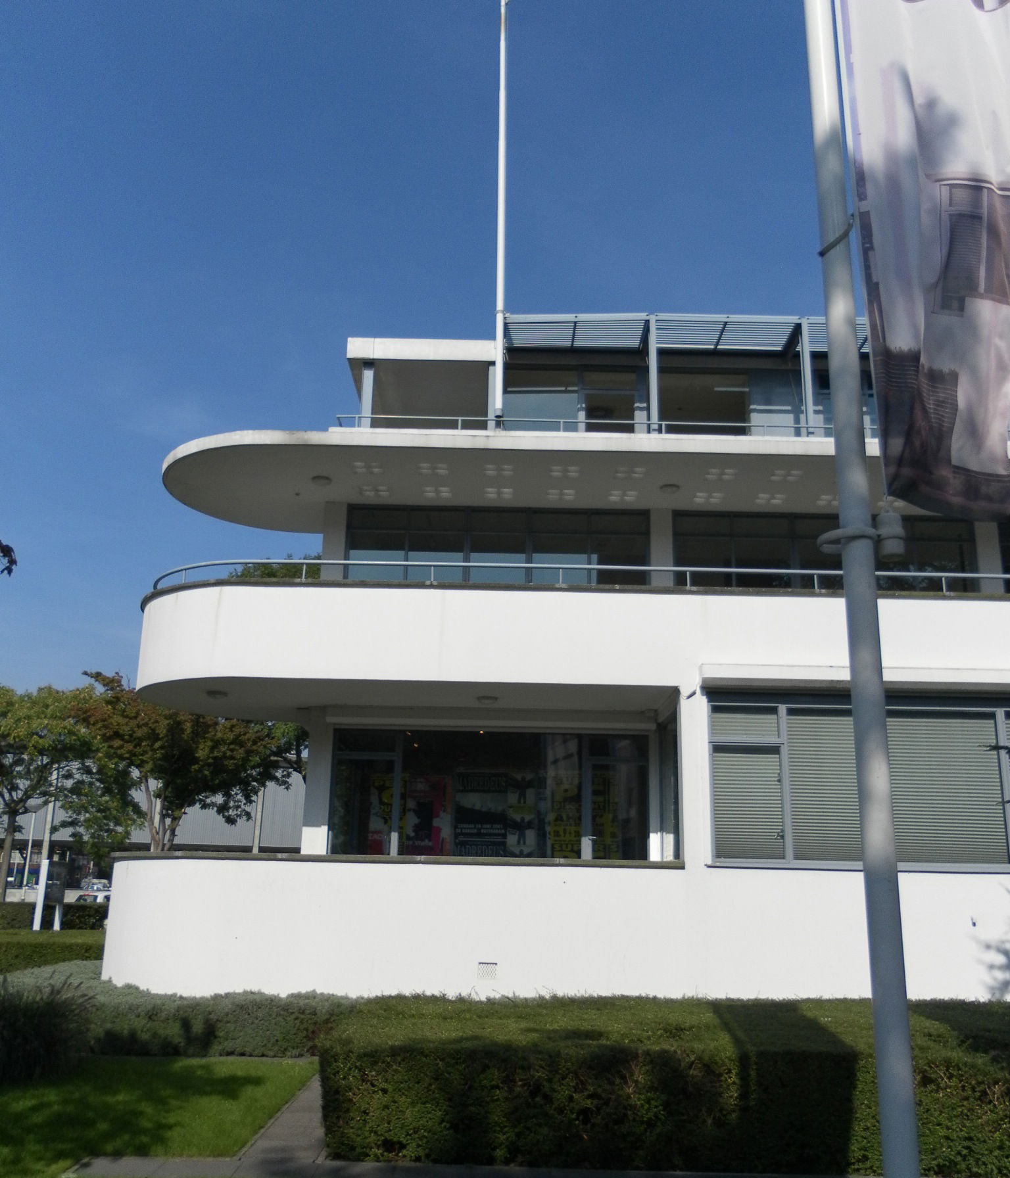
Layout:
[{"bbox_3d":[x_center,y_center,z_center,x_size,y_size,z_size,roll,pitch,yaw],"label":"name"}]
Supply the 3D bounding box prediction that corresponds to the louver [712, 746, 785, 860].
[{"bbox_3d":[2.896,2.568,13.042,0.870,1.350,0.080,1,-15,0],"label":"louver"}]

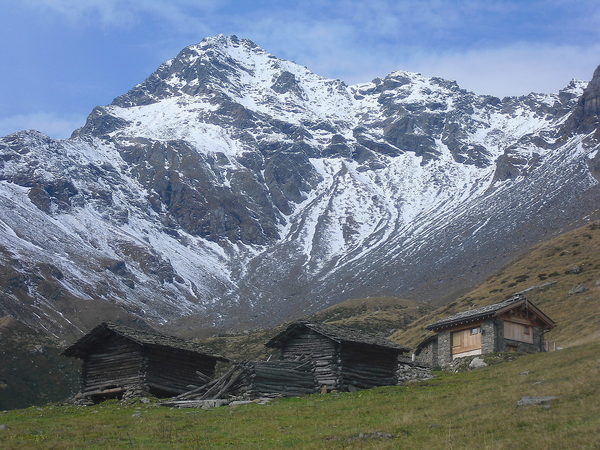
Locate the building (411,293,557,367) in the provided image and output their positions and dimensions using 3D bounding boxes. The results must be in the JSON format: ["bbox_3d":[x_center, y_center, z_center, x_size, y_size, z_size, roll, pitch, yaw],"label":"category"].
[{"bbox_3d":[12.596,7.410,124.253,5.750,4.100,7.100,10,-15,-38],"label":"building"}]

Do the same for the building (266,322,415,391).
[{"bbox_3d":[2.238,8.264,109.315,5.400,4.200,7.000,-9,-15,36],"label":"building"}]

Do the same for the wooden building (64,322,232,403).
[{"bbox_3d":[-8.837,8.437,107.659,6.000,4.600,7.900,-8,-15,35],"label":"wooden building"}]

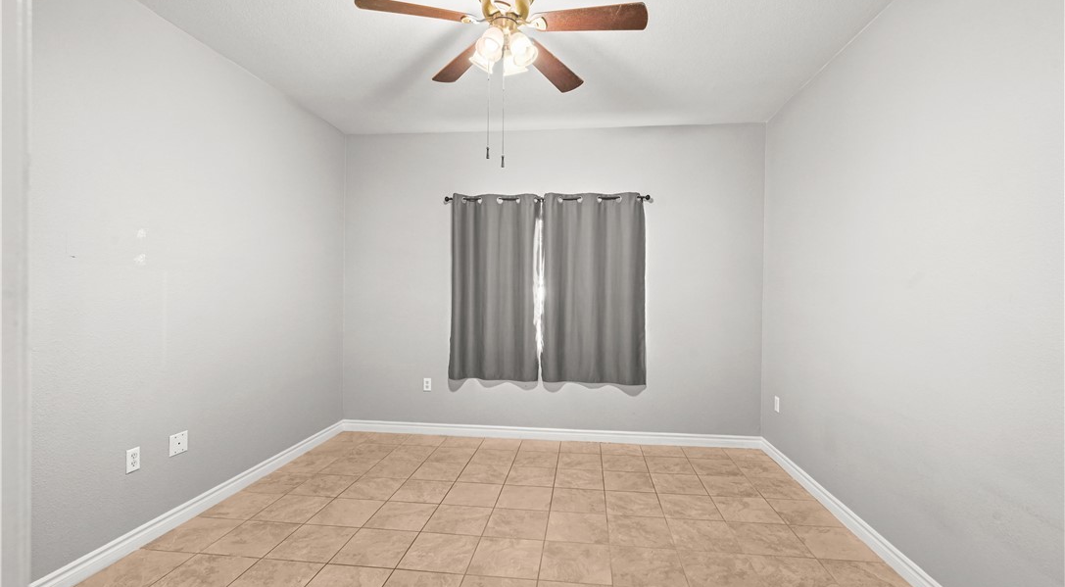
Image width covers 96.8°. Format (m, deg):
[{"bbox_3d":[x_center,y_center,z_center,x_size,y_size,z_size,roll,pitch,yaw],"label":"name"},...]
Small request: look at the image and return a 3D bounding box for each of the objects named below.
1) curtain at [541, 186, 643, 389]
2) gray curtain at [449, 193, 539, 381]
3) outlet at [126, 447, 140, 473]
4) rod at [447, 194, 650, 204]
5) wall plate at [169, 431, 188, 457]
[{"bbox_3d":[0.523,-0.040,4.047,0.881,1.631,0.100,0,0,6],"label":"curtain"},{"bbox_3d":[-0.337,-0.049,4.144,0.789,1.635,0.100,0,0,6],"label":"gray curtain"},{"bbox_3d":[-1.974,0.825,2.346,0.010,0.115,0.071,0,0,6],"label":"outlet"},{"bbox_3d":[0.111,-0.821,4.098,1.781,0.042,0.060,0,0,6],"label":"rod"},{"bbox_3d":[-1.944,0.828,2.608,0.010,0.115,0.116,0,0,6],"label":"wall plate"}]

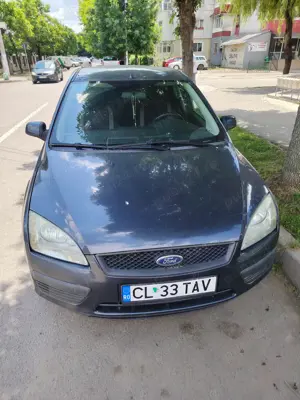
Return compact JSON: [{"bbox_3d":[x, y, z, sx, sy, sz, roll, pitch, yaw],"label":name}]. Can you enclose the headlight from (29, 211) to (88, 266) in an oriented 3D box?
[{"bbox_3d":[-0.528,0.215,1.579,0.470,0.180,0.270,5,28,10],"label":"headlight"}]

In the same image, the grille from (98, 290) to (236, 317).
[{"bbox_3d":[0.112,0.593,1.603,0.850,0.085,0.080,-4,28,-8],"label":"grille"}]

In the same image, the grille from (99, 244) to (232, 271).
[{"bbox_3d":[0.104,0.326,1.502,0.760,0.115,0.080,-4,28,-8],"label":"grille"}]

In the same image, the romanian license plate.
[{"bbox_3d":[0.113,0.485,1.514,0.520,0.110,0.020,-4,23,-8],"label":"romanian license plate"}]

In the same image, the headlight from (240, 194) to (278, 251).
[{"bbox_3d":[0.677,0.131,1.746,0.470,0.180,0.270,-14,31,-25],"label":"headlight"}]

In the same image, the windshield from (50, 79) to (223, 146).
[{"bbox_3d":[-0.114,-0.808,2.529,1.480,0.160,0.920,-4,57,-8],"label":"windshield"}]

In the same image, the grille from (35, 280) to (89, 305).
[{"bbox_3d":[-0.515,0.547,1.641,0.380,0.150,0.080,6,28,12],"label":"grille"}]

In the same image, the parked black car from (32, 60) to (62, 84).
[{"bbox_3d":[-7.141,-9.132,19.647,1.750,1.460,4.200,-5,28,-10],"label":"parked black car"}]

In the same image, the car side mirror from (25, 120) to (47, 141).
[{"bbox_3d":[-1.026,-0.632,2.518,0.210,0.160,0.130,-4,28,-8],"label":"car side mirror"}]

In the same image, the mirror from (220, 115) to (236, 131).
[{"bbox_3d":[0.778,-0.770,2.760,0.210,0.160,0.130,-4,28,-8],"label":"mirror"}]

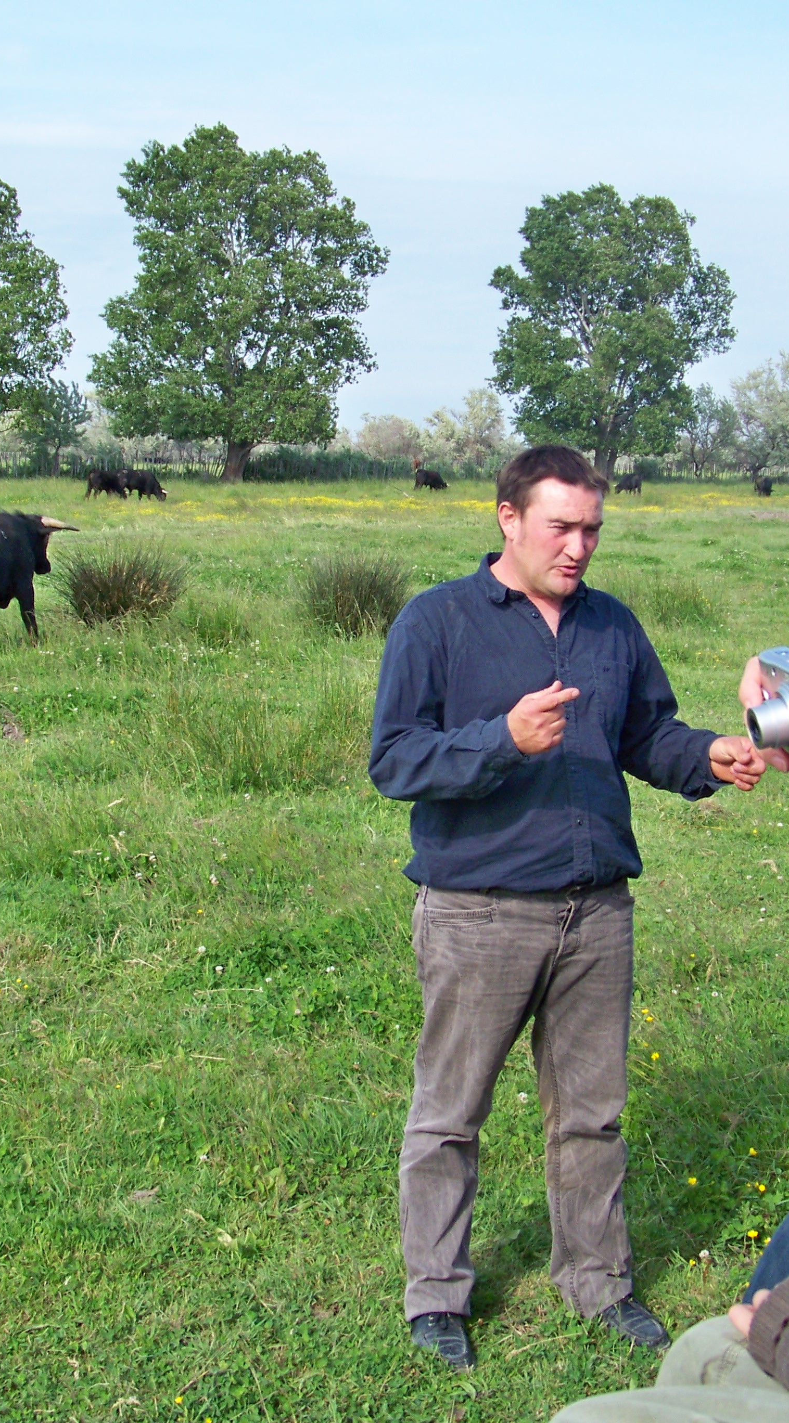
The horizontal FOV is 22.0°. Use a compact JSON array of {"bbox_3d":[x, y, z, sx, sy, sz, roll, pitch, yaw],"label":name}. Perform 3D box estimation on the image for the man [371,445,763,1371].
[{"bbox_3d":[0.336,0.356,3.871,0.620,1.730,0.500,-4,8,-33],"label":"man"}]

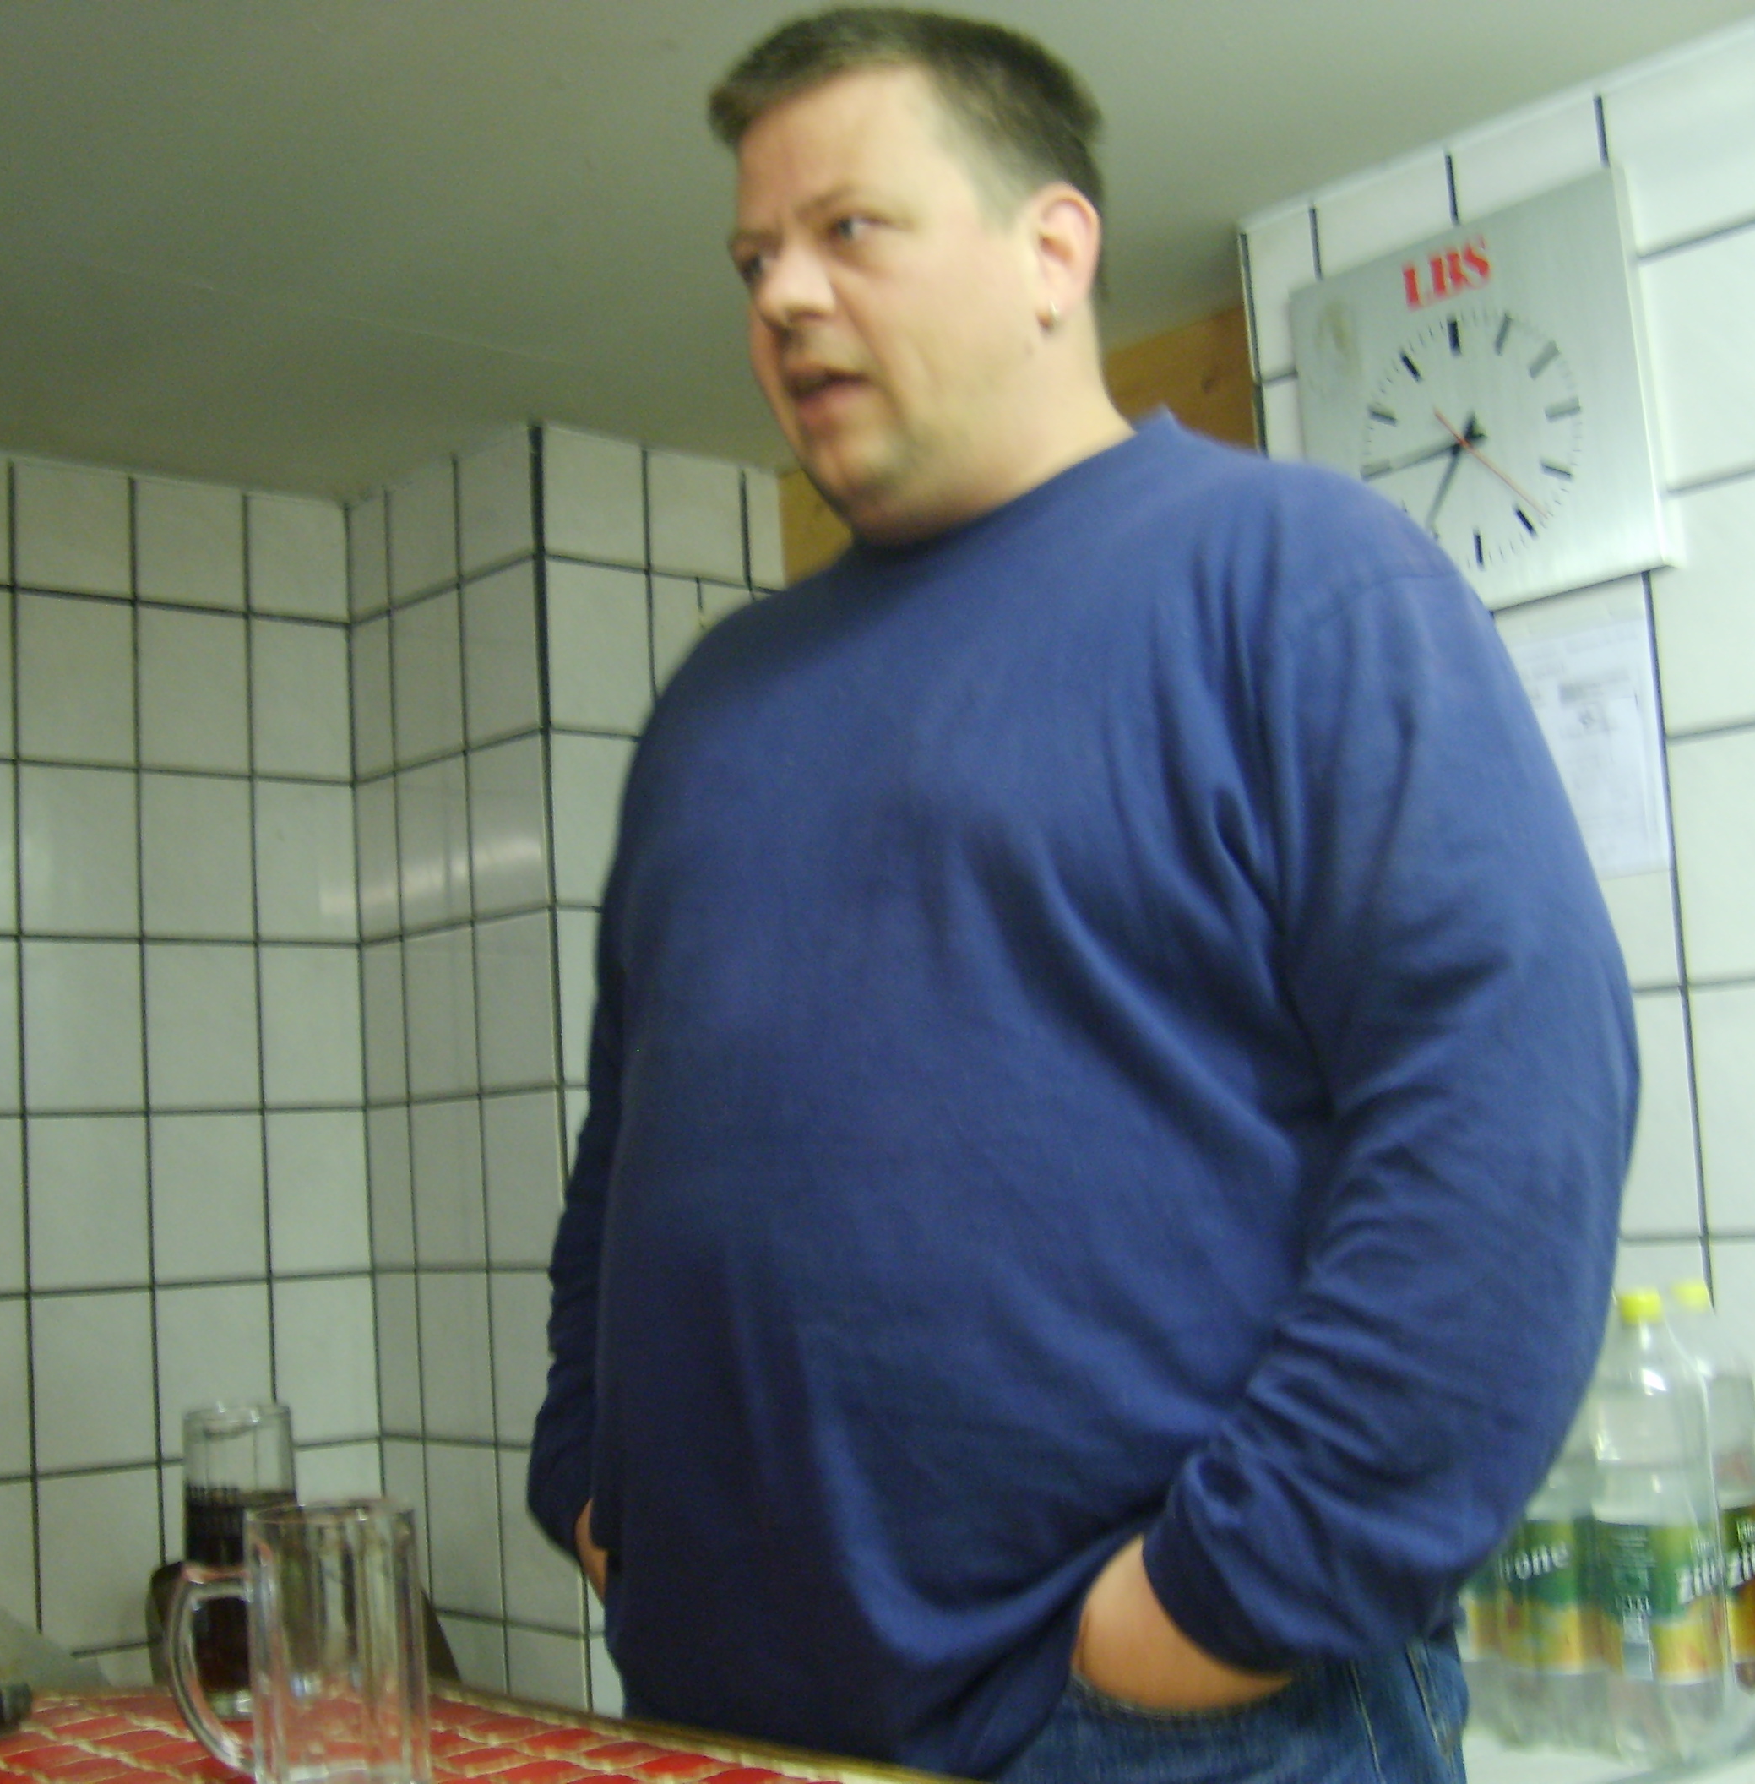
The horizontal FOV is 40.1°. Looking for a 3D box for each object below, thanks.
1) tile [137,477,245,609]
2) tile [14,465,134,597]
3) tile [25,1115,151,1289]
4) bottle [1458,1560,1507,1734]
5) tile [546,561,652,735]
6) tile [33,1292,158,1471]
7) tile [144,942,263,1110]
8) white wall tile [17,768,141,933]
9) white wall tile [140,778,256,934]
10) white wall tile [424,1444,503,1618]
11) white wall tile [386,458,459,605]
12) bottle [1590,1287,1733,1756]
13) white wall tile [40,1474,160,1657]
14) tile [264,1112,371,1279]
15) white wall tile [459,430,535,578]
[{"bbox_3d":[-0.841,-0.419,2.940,0.150,0.150,0.010,2,-8,-42],"label":"tile"},{"bbox_3d":[-0.950,-0.423,2.843,0.150,0.150,0.010,2,-8,-42],"label":"tile"},{"bbox_3d":[-0.890,0.351,2.708,0.150,0.200,0.010,3,-8,-43],"label":"tile"},{"bbox_3d":[0.426,0.459,1.796,0.088,0.325,0.088,3,-8,-43],"label":"bottle"},{"bbox_3d":[-0.323,-0.279,2.786,0.150,0.200,0.010,3,-8,-43],"label":"tile"},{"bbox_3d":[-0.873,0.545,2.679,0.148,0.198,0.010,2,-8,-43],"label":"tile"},{"bbox_3d":[-0.804,0.160,2.860,0.145,0.198,0.010,2,-9,-44],"label":"tile"},{"bbox_3d":[-0.911,-0.045,2.741,0.148,0.198,0.010,2,-8,-43],"label":"white wall tile"},{"bbox_3d":[-0.816,-0.040,2.882,0.145,0.198,0.010,2,-9,-44],"label":"white wall tile"},{"bbox_3d":[-0.485,0.750,2.827,0.010,0.200,0.150,2,-8,-43],"label":"white wall tile"},{"bbox_3d":[-0.554,-0.434,2.956,0.010,0.150,0.150,2,-8,-43],"label":"white wall tile"},{"bbox_3d":[0.562,0.453,1.740,0.087,0.323,0.087,2,-9,-44],"label":"bottle"},{"bbox_3d":[-0.862,0.742,2.670,0.150,0.200,0.010,3,-8,-43],"label":"white wall tile"},{"bbox_3d":[-0.688,0.366,2.951,0.139,0.200,0.010,2,-8,-42],"label":"tile"},{"bbox_3d":[-0.440,-0.450,2.806,0.010,0.155,0.158,3,-8,-43],"label":"white wall tile"}]

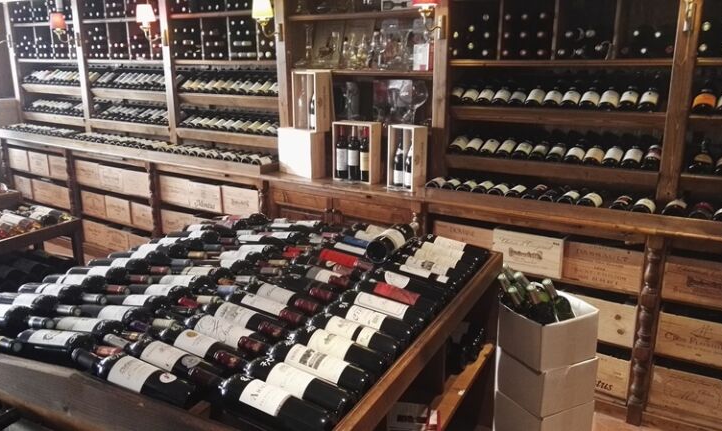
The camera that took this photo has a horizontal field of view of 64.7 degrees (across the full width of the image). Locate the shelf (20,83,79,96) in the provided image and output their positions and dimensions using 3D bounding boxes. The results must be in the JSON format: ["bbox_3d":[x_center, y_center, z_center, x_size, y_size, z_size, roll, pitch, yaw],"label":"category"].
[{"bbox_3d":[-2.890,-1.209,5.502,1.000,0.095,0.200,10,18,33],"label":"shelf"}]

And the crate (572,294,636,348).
[{"bbox_3d":[1.204,0.433,2.800,0.335,0.203,0.420,10,18,33],"label":"crate"}]

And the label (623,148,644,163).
[{"bbox_3d":[1.252,-0.271,2.619,0.076,0.035,0.095,8,37,29],"label":"label"}]

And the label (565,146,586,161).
[{"bbox_3d":[1.028,-0.298,2.731,0.076,0.025,0.080,9,39,30],"label":"label"}]

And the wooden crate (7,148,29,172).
[{"bbox_3d":[-2.958,-0.553,5.345,0.325,0.186,0.480,10,17,32],"label":"wooden crate"}]

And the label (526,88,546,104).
[{"bbox_3d":[0.867,-0.590,2.815,0.076,0.035,0.095,8,37,29],"label":"label"}]

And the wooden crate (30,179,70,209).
[{"bbox_3d":[-2.600,-0.220,5.114,0.565,0.191,0.360,10,17,32],"label":"wooden crate"}]

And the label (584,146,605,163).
[{"bbox_3d":[1.148,-0.293,2.798,0.078,0.035,0.093,9,40,31],"label":"label"}]

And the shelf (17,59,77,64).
[{"bbox_3d":[-2.579,-1.337,4.950,0.919,0.026,0.300,9,17,31],"label":"shelf"}]

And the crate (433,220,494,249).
[{"bbox_3d":[0.641,0.091,3.111,0.335,0.190,0.420,10,18,33],"label":"crate"}]

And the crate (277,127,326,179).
[{"bbox_3d":[-0.375,-0.392,3.559,0.110,0.285,0.317,-14,20,-43],"label":"crate"}]

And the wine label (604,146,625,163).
[{"bbox_3d":[1.176,-0.283,2.643,0.076,0.025,0.082,9,39,30],"label":"wine label"}]

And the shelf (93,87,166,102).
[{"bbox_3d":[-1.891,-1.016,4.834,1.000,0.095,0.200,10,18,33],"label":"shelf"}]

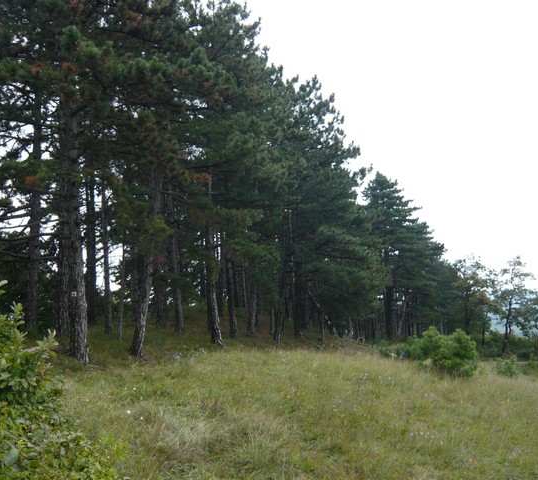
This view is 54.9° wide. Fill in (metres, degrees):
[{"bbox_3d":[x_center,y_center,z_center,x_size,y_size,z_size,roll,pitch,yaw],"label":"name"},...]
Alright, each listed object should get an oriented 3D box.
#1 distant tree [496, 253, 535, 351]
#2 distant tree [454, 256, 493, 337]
[{"bbox_3d":[14.360,3.805,30.283,2.223,5.689,2.001,0,-6,0],"label":"distant tree"},{"bbox_3d":[14.330,3.798,36.277,2.803,5.575,2.523,0,-6,0],"label":"distant tree"}]

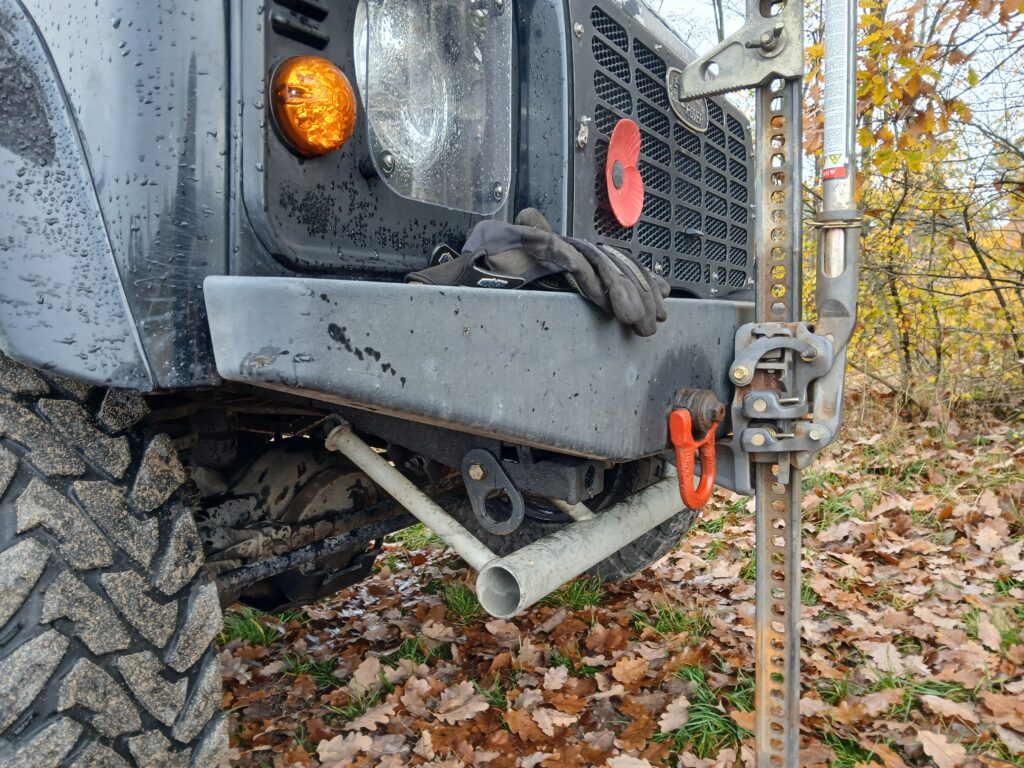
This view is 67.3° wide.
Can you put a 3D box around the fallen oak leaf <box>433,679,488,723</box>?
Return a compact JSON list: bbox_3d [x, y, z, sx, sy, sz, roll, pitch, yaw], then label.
[{"bbox_3d":[-0.095,0.598,1.448,0.105,0.040,0.085,-2,5,-17],"label":"fallen oak leaf"}]

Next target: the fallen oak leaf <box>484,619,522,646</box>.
[{"bbox_3d":[-0.023,0.612,1.889,0.092,0.033,0.065,3,6,37],"label":"fallen oak leaf"}]

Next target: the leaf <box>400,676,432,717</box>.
[{"bbox_3d":[-0.182,0.597,1.469,0.060,0.030,0.110,-2,17,-15],"label":"leaf"}]

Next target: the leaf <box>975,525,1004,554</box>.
[{"bbox_3d":[1.506,0.490,2.425,0.095,0.020,0.100,2,44,32],"label":"leaf"}]

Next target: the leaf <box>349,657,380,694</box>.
[{"bbox_3d":[-0.299,0.591,1.558,0.060,0.025,0.100,1,20,18],"label":"leaf"}]

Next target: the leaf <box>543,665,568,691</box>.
[{"bbox_3d":[0.093,0.630,1.649,0.052,0.030,0.065,1,5,14],"label":"leaf"}]

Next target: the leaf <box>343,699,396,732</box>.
[{"bbox_3d":[-0.261,0.608,1.410,0.060,0.025,0.110,3,6,39],"label":"leaf"}]

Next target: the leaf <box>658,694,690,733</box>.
[{"bbox_3d":[0.295,0.598,1.396,0.050,0.025,0.095,2,21,30],"label":"leaf"}]

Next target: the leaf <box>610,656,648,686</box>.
[{"bbox_3d":[0.256,0.627,1.673,0.092,0.032,0.068,-4,6,-37],"label":"leaf"}]

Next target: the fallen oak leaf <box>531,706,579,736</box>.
[{"bbox_3d":[0.081,0.645,1.468,0.092,0.030,0.070,-1,5,0],"label":"fallen oak leaf"}]

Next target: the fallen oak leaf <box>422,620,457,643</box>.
[{"bbox_3d":[-0.180,0.612,1.905,0.085,0.030,0.065,-1,5,0],"label":"fallen oak leaf"}]

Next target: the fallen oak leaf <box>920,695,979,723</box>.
[{"bbox_3d":[0.804,0.597,1.414,0.050,0.025,0.105,-3,5,-29],"label":"fallen oak leaf"}]

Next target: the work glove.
[{"bbox_3d":[0.032,-0.098,0.665,0.120,0.105,0.270,4,6,40],"label":"work glove"}]

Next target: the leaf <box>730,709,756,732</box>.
[{"bbox_3d":[0.456,0.642,1.463,0.085,0.028,0.065,-1,5,0],"label":"leaf"}]

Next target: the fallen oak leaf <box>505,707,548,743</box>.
[{"bbox_3d":[0.031,0.647,1.457,0.070,0.028,0.098,-5,6,-41],"label":"fallen oak leaf"}]

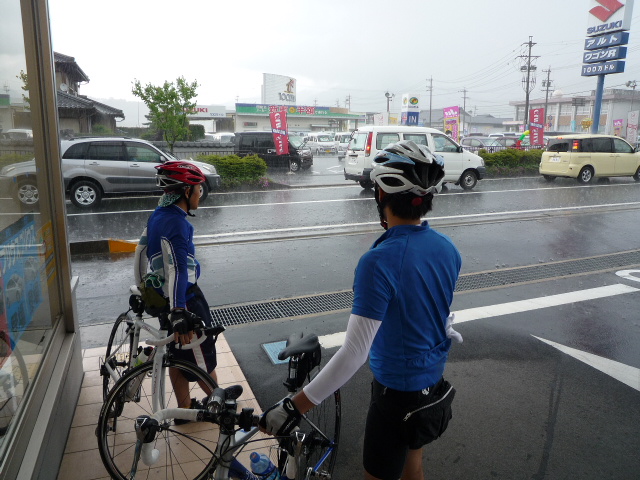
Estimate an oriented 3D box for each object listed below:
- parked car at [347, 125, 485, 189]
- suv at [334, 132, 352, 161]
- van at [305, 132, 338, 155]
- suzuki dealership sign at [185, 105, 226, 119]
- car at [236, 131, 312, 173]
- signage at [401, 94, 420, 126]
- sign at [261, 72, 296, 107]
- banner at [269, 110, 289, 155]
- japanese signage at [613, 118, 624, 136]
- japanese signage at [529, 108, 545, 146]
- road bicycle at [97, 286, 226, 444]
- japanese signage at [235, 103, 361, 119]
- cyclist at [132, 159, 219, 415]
[{"bbox_3d":[2.918,-2.465,14.068,4.200,1.880,1.670,-5,12,-19],"label":"parked car"},{"bbox_3d":[1.991,-6.278,31.200,1.520,1.800,3.500,-3,12,-12],"label":"suv"},{"bbox_3d":[0.060,-8.200,39.500,1.500,1.880,3.400,-5,13,-28],"label":"van"},{"bbox_3d":[-12.910,-14.135,51.000,5.000,1.300,0.350,-7,13,-29],"label":"suzuki dealership sign"},{"bbox_3d":[-2.210,-4.300,22.500,3.450,1.880,1.500,4,12,18],"label":"car"},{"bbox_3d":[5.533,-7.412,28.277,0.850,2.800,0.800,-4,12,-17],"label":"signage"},{"bbox_3d":[-4.879,-17.849,55.000,4.100,4.100,1.000,-5,13,-29],"label":"sign"},{"bbox_3d":[-1.827,-4.746,20.500,0.820,1.920,0.160,1,11,-1],"label":"banner"},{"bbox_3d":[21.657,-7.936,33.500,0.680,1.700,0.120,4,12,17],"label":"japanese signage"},{"bbox_3d":[11.357,-5.890,24.200,0.720,1.880,0.120,4,12,17],"label":"japanese signage"},{"bbox_3d":[-1.000,0.715,2.650,0.570,0.910,1.420,2,9,-35],"label":"road bicycle"},{"bbox_3d":[-1.916,-14.891,53.750,17.000,1.300,0.600,-8,14,-33],"label":"japanese signage"},{"bbox_3d":[-0.907,0.347,2.935,0.450,1.670,0.500,-8,14,-32],"label":"cyclist"}]

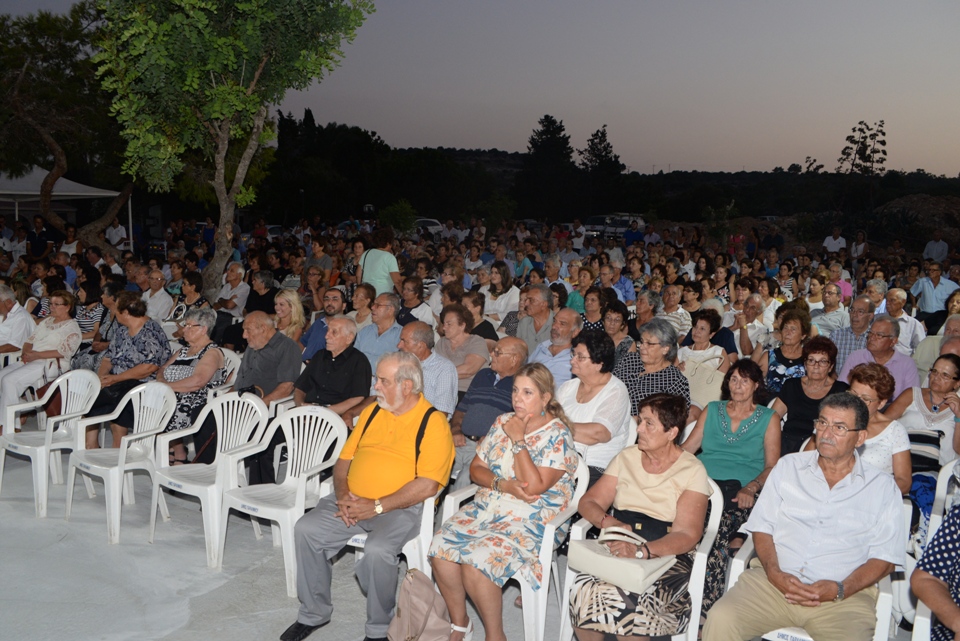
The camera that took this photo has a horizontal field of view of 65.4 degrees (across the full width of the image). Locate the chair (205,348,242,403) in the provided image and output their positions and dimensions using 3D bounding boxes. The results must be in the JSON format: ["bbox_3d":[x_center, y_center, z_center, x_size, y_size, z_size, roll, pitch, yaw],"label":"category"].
[{"bbox_3d":[-2.025,0.644,5.495,0.570,0.800,0.540,6,11,35],"label":"chair"}]

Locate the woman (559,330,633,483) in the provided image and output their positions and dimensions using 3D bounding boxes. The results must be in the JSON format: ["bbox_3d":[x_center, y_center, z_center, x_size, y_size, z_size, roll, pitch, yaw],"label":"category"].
[{"bbox_3d":[0.529,0.700,4.010,0.540,1.263,0.770,6,10,33],"label":"woman"}]

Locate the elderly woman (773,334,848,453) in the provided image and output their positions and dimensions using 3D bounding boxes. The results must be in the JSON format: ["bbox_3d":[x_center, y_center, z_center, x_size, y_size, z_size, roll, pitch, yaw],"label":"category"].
[{"bbox_3d":[1.720,0.704,3.847,0.540,1.192,0.800,4,10,26],"label":"elderly woman"}]

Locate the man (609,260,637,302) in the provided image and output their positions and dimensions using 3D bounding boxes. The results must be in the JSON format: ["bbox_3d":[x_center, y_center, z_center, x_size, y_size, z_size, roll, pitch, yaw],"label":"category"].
[{"bbox_3d":[1.511,-0.059,8.863,0.540,1.283,0.780,9,13,43],"label":"man"}]

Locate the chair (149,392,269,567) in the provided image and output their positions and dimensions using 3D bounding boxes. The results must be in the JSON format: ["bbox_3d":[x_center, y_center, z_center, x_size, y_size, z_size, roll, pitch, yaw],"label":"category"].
[{"bbox_3d":[-1.597,0.895,4.426,0.580,0.850,0.530,6,11,31],"label":"chair"}]

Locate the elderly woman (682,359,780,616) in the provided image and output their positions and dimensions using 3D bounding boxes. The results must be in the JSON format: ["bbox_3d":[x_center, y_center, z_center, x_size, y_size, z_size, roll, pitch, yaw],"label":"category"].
[{"bbox_3d":[1.207,0.783,3.584,0.500,1.170,0.720,5,11,28],"label":"elderly woman"}]

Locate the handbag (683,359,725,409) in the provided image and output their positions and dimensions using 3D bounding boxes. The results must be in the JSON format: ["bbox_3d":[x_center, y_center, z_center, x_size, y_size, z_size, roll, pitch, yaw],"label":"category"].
[{"bbox_3d":[1.346,0.405,4.503,0.340,0.370,0.150,6,11,35],"label":"handbag"}]

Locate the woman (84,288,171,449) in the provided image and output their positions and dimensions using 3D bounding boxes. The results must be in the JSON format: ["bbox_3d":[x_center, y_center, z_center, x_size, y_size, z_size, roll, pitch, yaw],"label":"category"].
[{"bbox_3d":[-2.747,0.414,5.730,0.560,1.258,0.720,7,11,37],"label":"woman"}]

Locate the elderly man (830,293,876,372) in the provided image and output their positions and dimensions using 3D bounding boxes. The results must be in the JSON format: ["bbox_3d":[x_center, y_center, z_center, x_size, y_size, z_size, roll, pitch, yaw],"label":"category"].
[{"bbox_3d":[2.779,0.474,5.555,0.530,1.295,0.770,5,10,30],"label":"elderly man"}]

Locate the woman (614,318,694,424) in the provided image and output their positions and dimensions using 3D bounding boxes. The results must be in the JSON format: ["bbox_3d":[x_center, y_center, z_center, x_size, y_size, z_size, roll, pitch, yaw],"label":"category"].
[{"bbox_3d":[1.031,0.622,4.636,0.550,1.242,0.770,6,10,34],"label":"woman"}]

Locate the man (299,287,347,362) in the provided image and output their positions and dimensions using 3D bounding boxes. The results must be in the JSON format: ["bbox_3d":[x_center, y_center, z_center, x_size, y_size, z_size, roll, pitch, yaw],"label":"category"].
[{"bbox_3d":[-1.167,0.345,6.073,0.520,1.200,0.750,6,12,32],"label":"man"}]

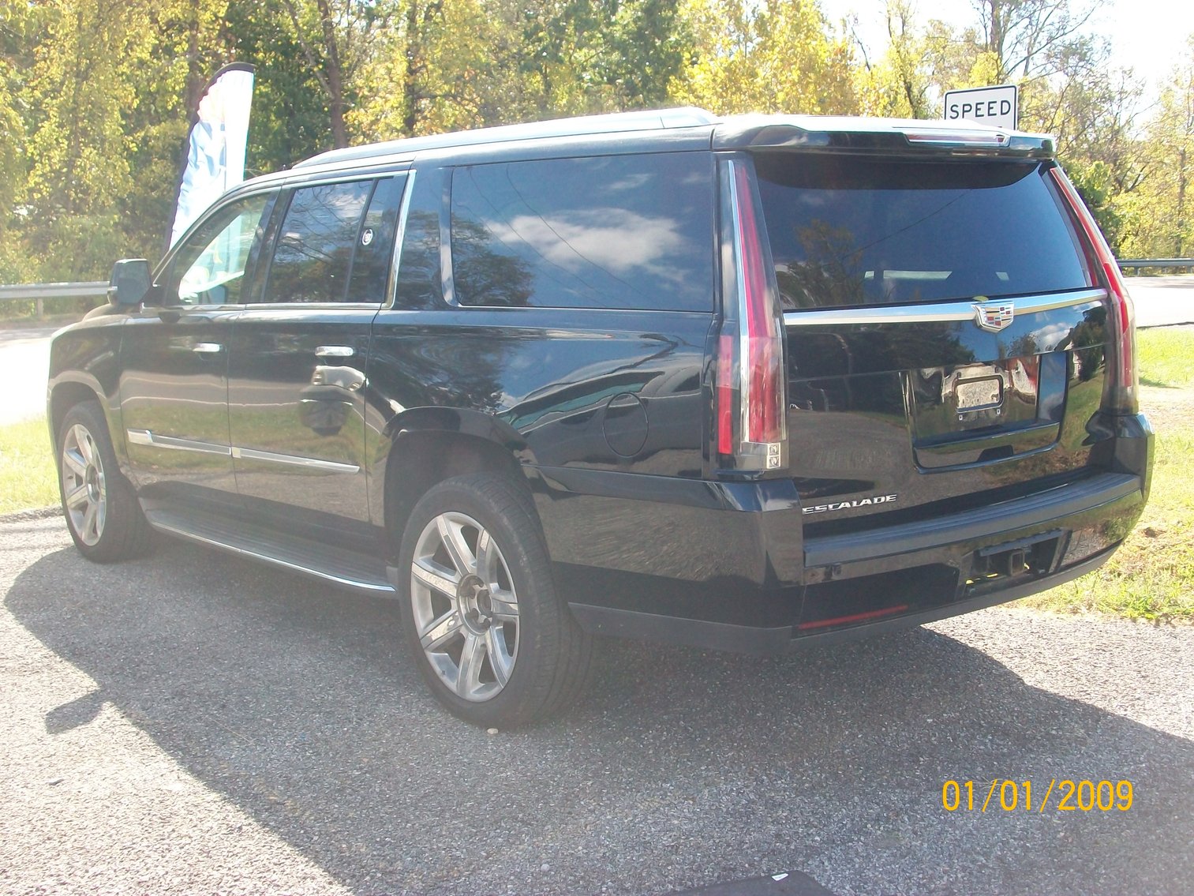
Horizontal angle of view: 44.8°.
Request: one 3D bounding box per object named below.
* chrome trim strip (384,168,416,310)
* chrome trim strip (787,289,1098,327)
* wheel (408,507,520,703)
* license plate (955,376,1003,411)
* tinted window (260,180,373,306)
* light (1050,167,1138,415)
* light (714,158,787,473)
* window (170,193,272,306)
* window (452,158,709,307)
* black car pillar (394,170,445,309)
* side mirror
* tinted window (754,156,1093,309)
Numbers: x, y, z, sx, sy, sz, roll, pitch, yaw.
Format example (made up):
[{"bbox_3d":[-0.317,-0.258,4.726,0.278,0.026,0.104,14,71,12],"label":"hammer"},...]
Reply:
[{"bbox_3d":[-0.658,-0.699,4.859,0.030,0.477,0.085,11,-1,-39],"label":"chrome trim strip"},{"bbox_3d":[1.079,-0.402,4.144,1.490,0.055,0.100,-8,11,-39],"label":"chrome trim strip"},{"bbox_3d":[-0.350,0.492,4.614,0.200,0.597,0.597,-8,11,-39],"label":"wheel"},{"bbox_3d":[1.094,-0.157,4.168,0.235,0.110,0.020,-8,5,-39],"label":"license plate"},{"bbox_3d":[-1.034,-0.749,5.324,0.050,0.454,0.666,12,-2,-40],"label":"tinted window"},{"bbox_3d":[1.620,-0.515,4.752,0.205,0.810,0.185,-13,8,-38],"label":"light"},{"bbox_3d":[0.367,-0.338,3.740,0.205,0.810,0.185,-3,2,-39],"label":"light"},{"bbox_3d":[-1.568,-0.810,5.997,0.050,0.464,0.832,13,-2,-38],"label":"window"},{"bbox_3d":[-0.086,-0.621,4.190,0.050,0.459,1.250,13,-3,-41],"label":"window"},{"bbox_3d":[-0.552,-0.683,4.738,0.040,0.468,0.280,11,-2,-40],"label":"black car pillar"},{"bbox_3d":[-1.976,-0.695,6.132,0.200,0.205,0.120,-8,11,-39],"label":"side mirror"},{"bbox_3d":[0.994,-0.640,4.207,1.410,0.430,0.080,-8,-11,-39],"label":"tinted window"}]

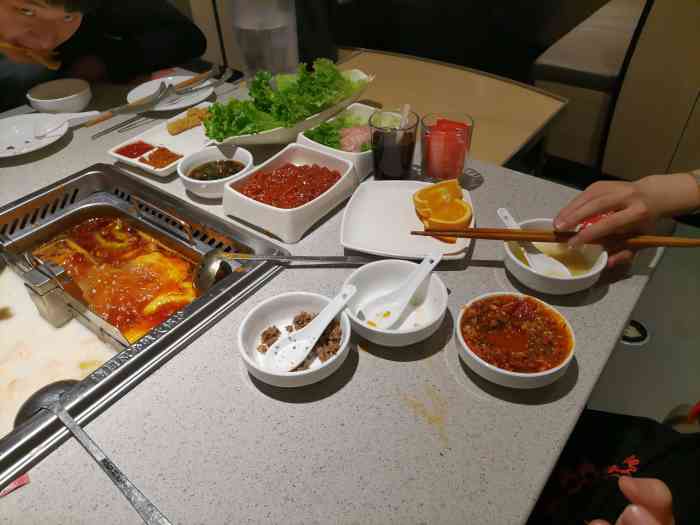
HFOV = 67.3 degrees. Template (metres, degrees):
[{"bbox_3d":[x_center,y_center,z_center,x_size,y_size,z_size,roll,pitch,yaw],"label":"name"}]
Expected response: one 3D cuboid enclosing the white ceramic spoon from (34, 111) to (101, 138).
[{"bbox_3d":[-0.544,-0.263,1.017,0.121,0.035,0.043,-16,43,-15],"label":"white ceramic spoon"}]

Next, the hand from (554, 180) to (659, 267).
[{"bbox_3d":[0.314,-0.048,0.645,0.125,0.075,0.080,-20,41,3],"label":"hand"}]

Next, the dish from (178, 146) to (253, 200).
[{"bbox_3d":[-0.204,-0.137,0.816,0.114,0.038,0.114,-2,40,0],"label":"dish"}]

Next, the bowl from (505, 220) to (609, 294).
[{"bbox_3d":[0.259,-0.002,0.679,0.122,0.044,0.122,-1,41,1],"label":"bowl"}]

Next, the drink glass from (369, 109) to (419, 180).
[{"bbox_3d":[0.071,-0.180,0.851,0.077,0.102,0.077,-2,41,0],"label":"drink glass"}]

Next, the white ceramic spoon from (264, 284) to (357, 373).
[{"bbox_3d":[-0.037,0.073,0.545,0.043,0.043,0.124,30,50,32],"label":"white ceramic spoon"}]

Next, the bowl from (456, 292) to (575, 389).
[{"bbox_3d":[0.167,0.084,0.542,0.114,0.038,0.114,-1,40,1],"label":"bowl"}]

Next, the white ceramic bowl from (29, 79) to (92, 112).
[{"bbox_3d":[-0.579,-0.329,1.058,0.114,0.038,0.114,-1,40,1],"label":"white ceramic bowl"}]

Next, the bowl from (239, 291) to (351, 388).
[{"bbox_3d":[-0.060,0.091,0.587,0.122,0.044,0.122,-1,41,1],"label":"bowl"}]

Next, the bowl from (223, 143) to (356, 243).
[{"bbox_3d":[-0.085,-0.108,0.766,0.123,0.052,0.147,25,47,28],"label":"bowl"}]

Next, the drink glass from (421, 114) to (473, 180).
[{"bbox_3d":[0.156,-0.179,0.847,0.080,0.101,0.080,-2,41,0],"label":"drink glass"}]

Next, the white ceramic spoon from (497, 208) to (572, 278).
[{"bbox_3d":[0.218,-0.015,0.639,0.043,0.043,0.124,-20,44,-20],"label":"white ceramic spoon"}]

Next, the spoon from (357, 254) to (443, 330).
[{"bbox_3d":[0.064,0.036,0.629,0.124,0.041,0.043,-37,51,-25],"label":"spoon"}]

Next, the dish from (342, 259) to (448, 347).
[{"bbox_3d":[0.053,0.054,0.625,0.122,0.044,0.122,-1,41,1],"label":"dish"}]

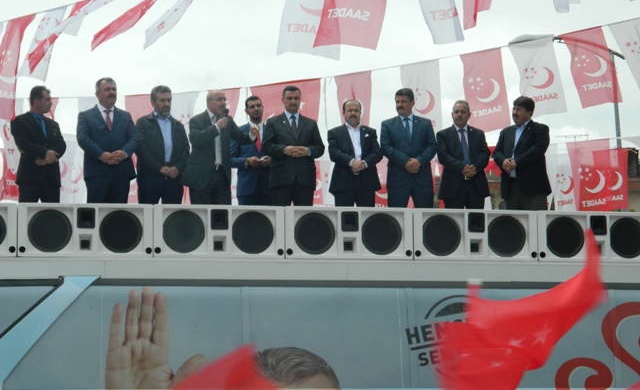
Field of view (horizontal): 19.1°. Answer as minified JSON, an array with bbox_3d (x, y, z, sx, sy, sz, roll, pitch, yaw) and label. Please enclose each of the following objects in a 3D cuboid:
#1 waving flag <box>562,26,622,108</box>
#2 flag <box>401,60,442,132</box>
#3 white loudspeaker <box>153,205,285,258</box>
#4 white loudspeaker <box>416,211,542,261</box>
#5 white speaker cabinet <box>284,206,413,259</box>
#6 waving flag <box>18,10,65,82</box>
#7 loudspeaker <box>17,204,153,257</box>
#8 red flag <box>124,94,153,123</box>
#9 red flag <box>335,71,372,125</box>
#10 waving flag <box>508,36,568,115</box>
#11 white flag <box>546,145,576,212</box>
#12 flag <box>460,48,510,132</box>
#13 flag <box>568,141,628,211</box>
[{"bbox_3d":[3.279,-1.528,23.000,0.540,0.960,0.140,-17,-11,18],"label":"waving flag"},{"bbox_3d":[1.054,-0.988,19.700,0.460,0.800,0.130,-8,-10,28],"label":"flag"},{"bbox_3d":[-0.934,0.340,16.886,1.175,0.460,0.450,1,-6,-11],"label":"white loudspeaker"},{"bbox_3d":[1.368,0.388,17.352,1.175,0.460,0.450,1,-6,-11],"label":"white loudspeaker"},{"bbox_3d":[0.217,0.364,17.119,1.175,0.460,0.450,1,-6,-11],"label":"white speaker cabinet"},{"bbox_3d":[-2.163,-1.178,14.900,0.380,0.630,0.130,0,-25,47],"label":"waving flag"},{"bbox_3d":[-1.983,0.330,16.014,1.120,0.440,0.440,1,-9,-10],"label":"loudspeaker"},{"bbox_3d":[-2.390,-0.904,25.500,0.500,0.900,0.140,-8,-8,14],"label":"red flag"},{"bbox_3d":[0.355,-0.898,20.000,0.440,0.770,0.130,-5,-10,28],"label":"red flag"},{"bbox_3d":[2.192,-1.179,19.100,0.500,0.800,0.140,-15,-9,27],"label":"waving flag"},{"bbox_3d":[3.056,-0.183,24.000,0.480,0.920,0.140,-4,-7,20],"label":"white flag"},{"bbox_3d":[1.679,-1.059,19.300,0.480,0.810,0.130,-12,-10,27],"label":"flag"},{"bbox_3d":[3.364,-0.187,23.000,0.660,0.930,0.140,-4,-7,20],"label":"flag"}]

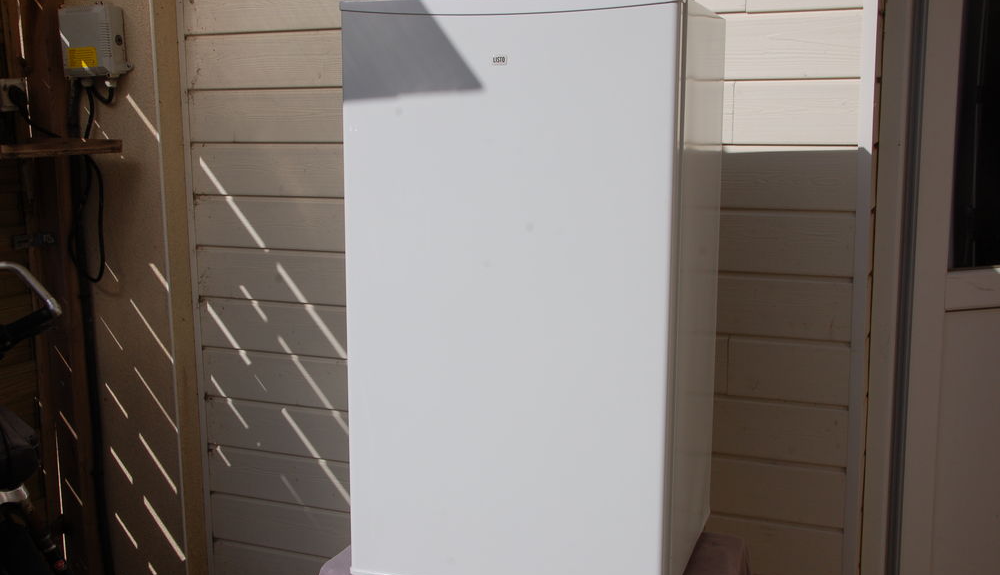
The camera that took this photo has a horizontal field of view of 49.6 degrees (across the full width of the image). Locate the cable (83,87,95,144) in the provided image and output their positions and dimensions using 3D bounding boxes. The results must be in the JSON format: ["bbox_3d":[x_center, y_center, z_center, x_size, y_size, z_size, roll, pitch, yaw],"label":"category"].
[{"bbox_3d":[-1.038,-0.434,2.731,0.026,0.140,0.016,4,11,25],"label":"cable"}]

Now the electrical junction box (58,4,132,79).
[{"bbox_3d":[-1.006,-0.609,2.693,0.168,0.178,0.066,4,11,25],"label":"electrical junction box"}]

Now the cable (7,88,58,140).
[{"bbox_3d":[-1.165,-0.433,2.697,0.125,0.127,0.050,4,11,25],"label":"cable"}]

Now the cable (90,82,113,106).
[{"bbox_3d":[-0.996,-0.484,2.704,0.053,0.060,0.018,4,11,25],"label":"cable"}]

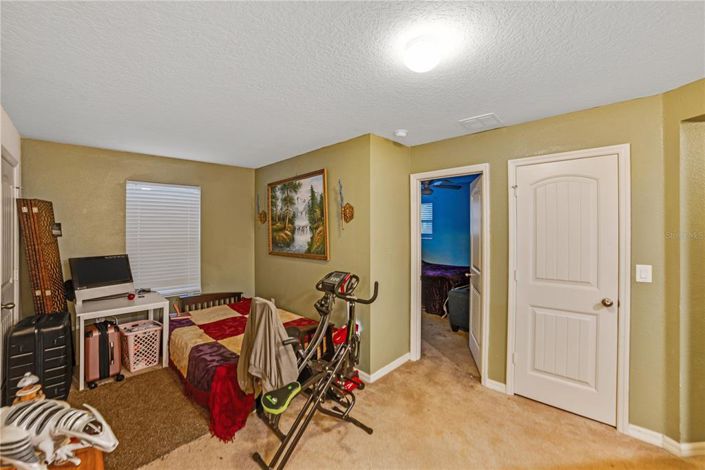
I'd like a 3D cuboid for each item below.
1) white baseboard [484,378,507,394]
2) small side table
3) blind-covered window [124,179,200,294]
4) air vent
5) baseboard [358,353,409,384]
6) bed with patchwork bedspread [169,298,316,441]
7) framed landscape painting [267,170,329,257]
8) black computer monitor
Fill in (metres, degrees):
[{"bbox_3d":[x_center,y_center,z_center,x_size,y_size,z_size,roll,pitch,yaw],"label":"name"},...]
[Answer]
[{"bbox_3d":[1.333,1.399,2.530,0.160,0.082,0.020,1,1,39],"label":"white baseboard"},{"bbox_3d":[-2.470,1.079,2.975,0.710,0.705,0.570,-1,1,-41],"label":"small side table"},{"bbox_3d":[-2.445,0.073,3.600,0.800,1.480,0.070,-1,1,-39],"label":"blind-covered window"},{"bbox_3d":[1.141,-0.990,2.435,0.285,0.030,0.290,1,1,38],"label":"air vent"},{"bbox_3d":[0.425,1.392,2.895,0.700,0.084,0.030,-1,1,-45],"label":"baseboard"},{"bbox_3d":[-1.180,1.157,2.900,1.100,0.550,1.720,-1,1,-43],"label":"bed with patchwork bedspread"},{"bbox_3d":[-0.750,-0.223,3.510,1.250,1.020,0.050,1,1,44],"label":"framed landscape painting"},{"bbox_3d":[-2.715,0.405,2.985,0.080,0.340,0.500,-18,-9,34],"label":"black computer monitor"}]

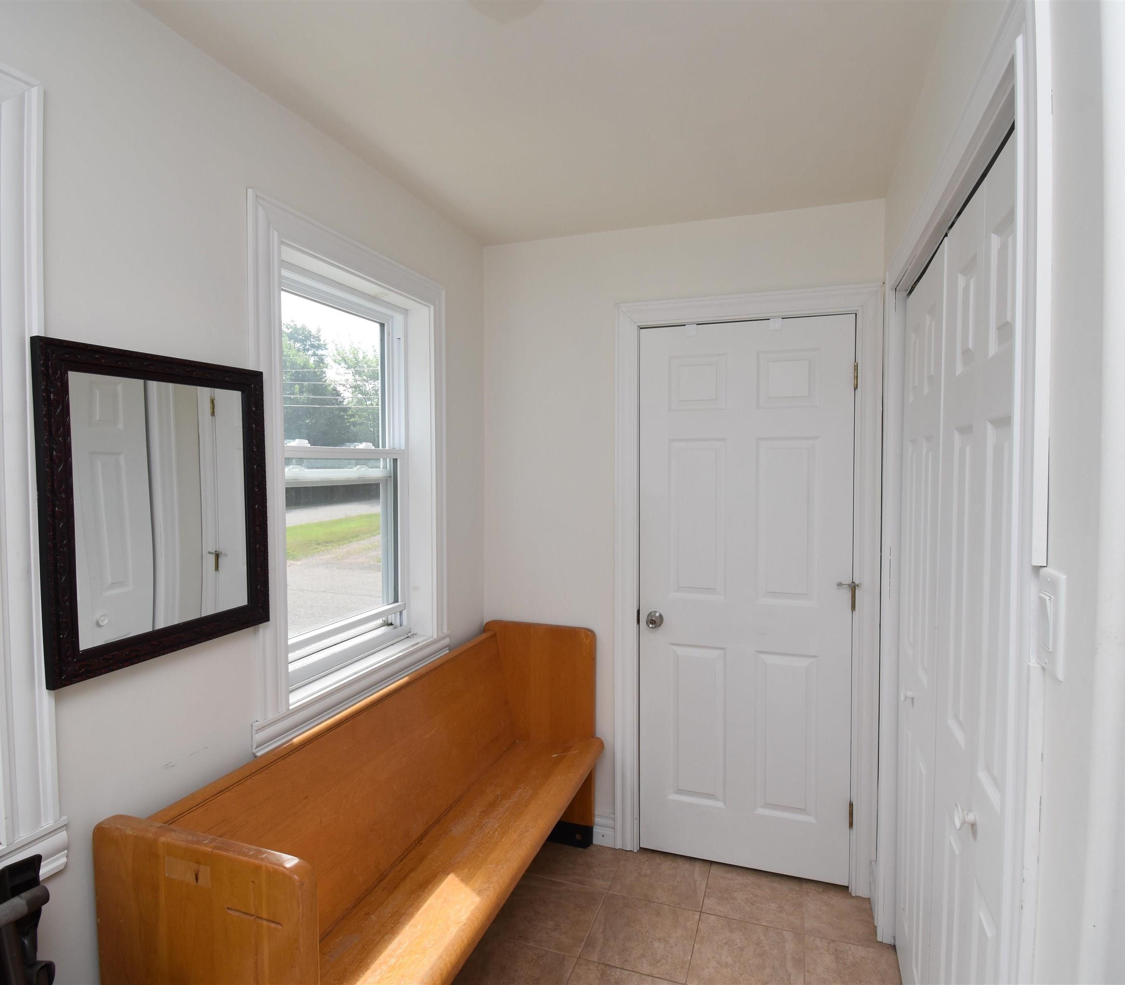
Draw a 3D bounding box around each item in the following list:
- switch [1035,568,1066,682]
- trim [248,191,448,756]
[{"bbox_3d":[0.558,0.149,0.708,0.010,0.116,0.071,1,2,21],"label":"switch"},{"bbox_3d":[-0.589,-0.055,1.868,0.033,1.337,0.868,1,2,21],"label":"trim"}]

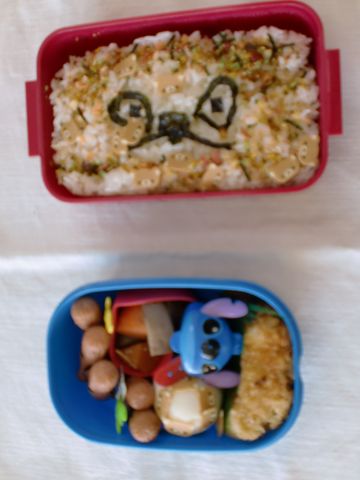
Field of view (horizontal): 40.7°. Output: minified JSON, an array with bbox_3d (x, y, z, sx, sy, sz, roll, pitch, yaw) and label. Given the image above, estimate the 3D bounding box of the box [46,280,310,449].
[{"bbox_3d":[-0.003,0.075,0.316,0.157,0.045,0.105,-2,91,11],"label":"box"}]

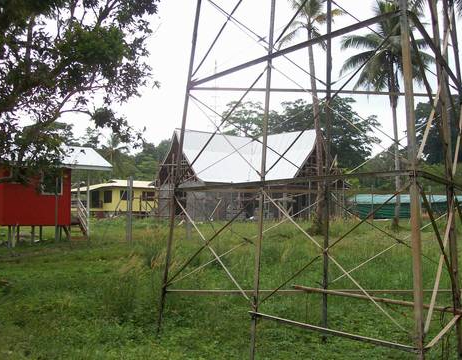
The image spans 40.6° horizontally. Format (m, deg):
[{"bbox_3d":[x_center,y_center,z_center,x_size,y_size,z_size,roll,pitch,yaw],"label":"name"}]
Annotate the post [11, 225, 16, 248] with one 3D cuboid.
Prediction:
[{"bbox_3d":[-8.706,2.256,25.000,0.110,0.950,0.110,0,-3,0],"label":"post"}]

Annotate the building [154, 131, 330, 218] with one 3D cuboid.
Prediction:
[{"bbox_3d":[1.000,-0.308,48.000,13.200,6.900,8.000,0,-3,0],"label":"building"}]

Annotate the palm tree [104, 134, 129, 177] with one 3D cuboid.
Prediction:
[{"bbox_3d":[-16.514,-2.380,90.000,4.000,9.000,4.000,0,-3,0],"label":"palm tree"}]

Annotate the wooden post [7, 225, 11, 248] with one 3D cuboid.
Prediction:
[{"bbox_3d":[-8.858,2.276,25.000,0.120,0.950,0.120,0,-3,0],"label":"wooden post"}]

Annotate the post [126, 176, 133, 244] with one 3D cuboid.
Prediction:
[{"bbox_3d":[-4.310,1.295,26.500,0.220,2.900,0.220,0,-3,0],"label":"post"}]

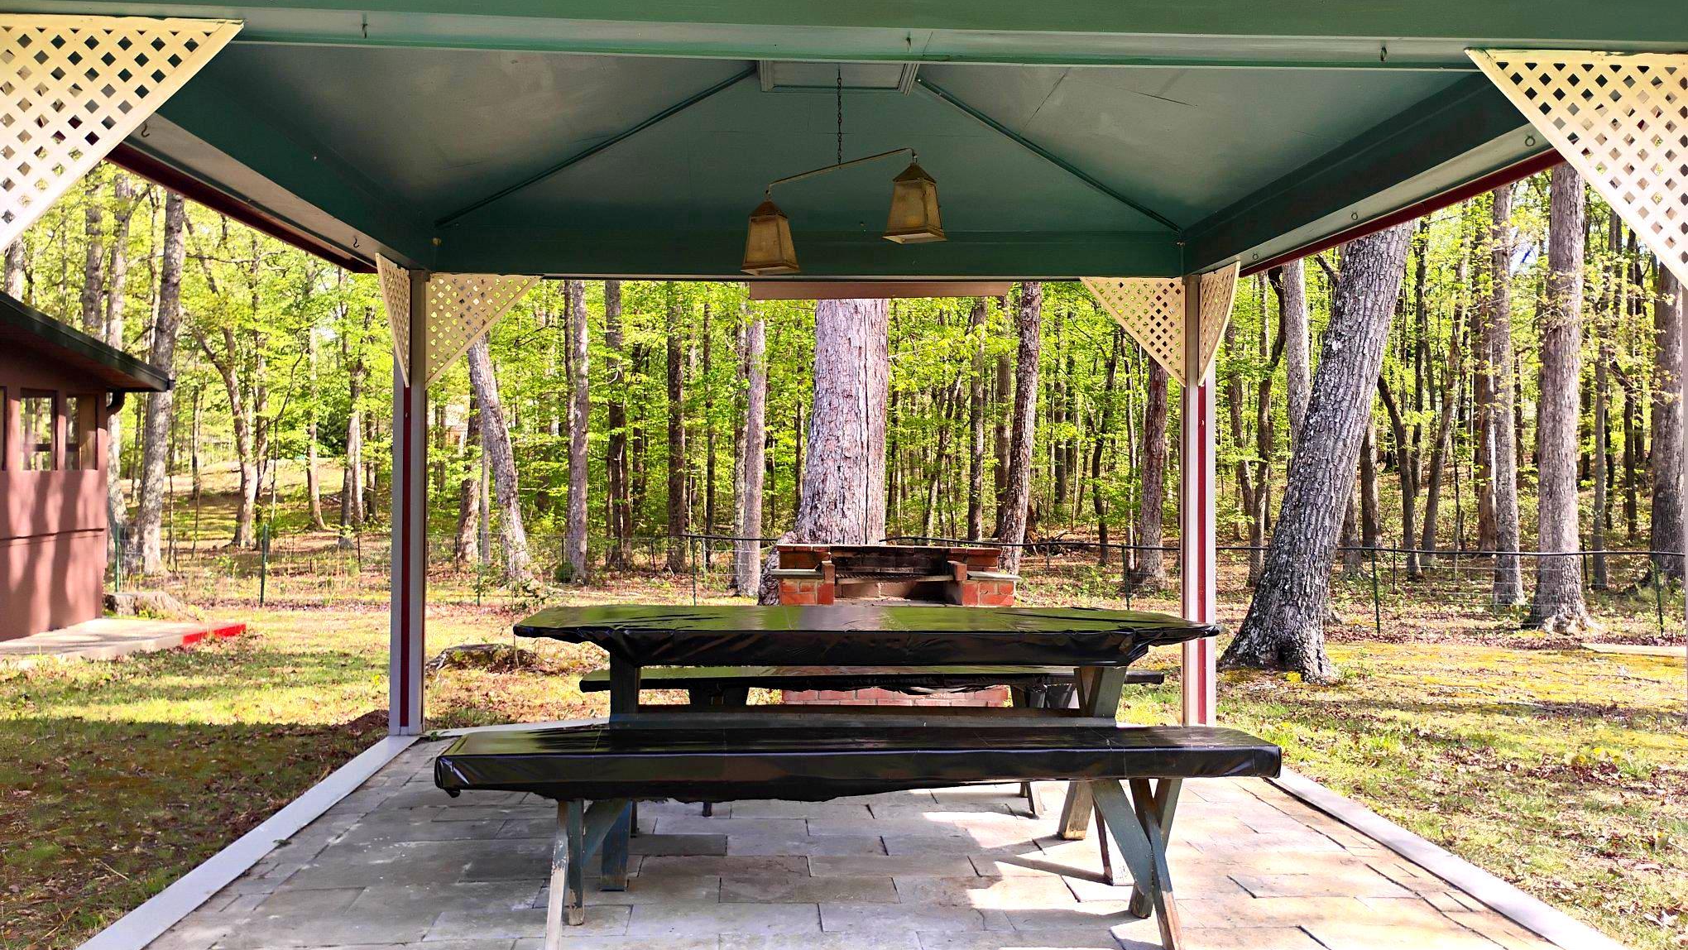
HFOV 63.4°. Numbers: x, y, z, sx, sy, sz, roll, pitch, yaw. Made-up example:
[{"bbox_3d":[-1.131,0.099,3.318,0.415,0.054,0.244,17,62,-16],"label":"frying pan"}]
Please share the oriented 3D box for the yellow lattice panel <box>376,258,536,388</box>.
[{"bbox_3d":[-1.898,-0.746,6.785,0.667,0.614,0.681,0,0,-4],"label":"yellow lattice panel"}]

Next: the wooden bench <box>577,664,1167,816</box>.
[{"bbox_3d":[0.126,1.088,5.650,2.312,0.564,0.374,0,0,-4],"label":"wooden bench"}]

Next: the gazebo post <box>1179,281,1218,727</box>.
[{"bbox_3d":[1.900,0.166,7.367,0.170,2.383,0.150,0,0,-4],"label":"gazebo post"}]

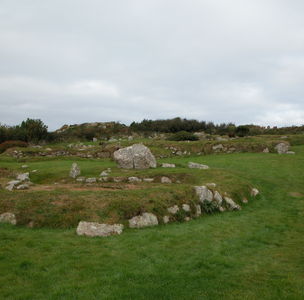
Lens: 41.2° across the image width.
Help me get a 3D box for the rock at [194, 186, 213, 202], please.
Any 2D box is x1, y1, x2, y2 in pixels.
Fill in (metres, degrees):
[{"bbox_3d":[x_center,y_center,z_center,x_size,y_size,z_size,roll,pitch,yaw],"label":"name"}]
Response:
[{"bbox_3d":[1.034,0.885,8.000,0.359,0.320,0.280,0,3,7],"label":"rock"}]

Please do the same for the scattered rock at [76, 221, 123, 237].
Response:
[{"bbox_3d":[-0.857,1.281,6.600,0.742,0.253,0.400,0,3,-4],"label":"scattered rock"}]

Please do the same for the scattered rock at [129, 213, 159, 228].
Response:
[{"bbox_3d":[-0.149,1.232,7.066,0.519,0.273,0.333,0,3,-1],"label":"scattered rock"}]

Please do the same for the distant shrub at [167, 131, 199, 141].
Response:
[{"bbox_3d":[2.645,-1.258,35.076,2.741,0.841,2.152,0,3,2],"label":"distant shrub"}]

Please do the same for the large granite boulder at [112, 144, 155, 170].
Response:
[{"bbox_3d":[-0.715,0.284,17.000,1.771,1.009,1.400,0,3,-2],"label":"large granite boulder"}]

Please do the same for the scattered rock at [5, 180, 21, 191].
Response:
[{"bbox_3d":[-3.435,0.874,9.959,0.377,0.209,0.317,0,3,-10],"label":"scattered rock"}]

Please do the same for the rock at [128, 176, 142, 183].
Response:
[{"bbox_3d":[-0.497,0.875,12.000,0.422,0.174,0.280,0,3,-2],"label":"rock"}]

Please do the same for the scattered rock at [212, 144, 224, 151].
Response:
[{"bbox_3d":[4.193,-0.158,25.500,0.742,0.371,0.500,0,3,9],"label":"scattered rock"}]

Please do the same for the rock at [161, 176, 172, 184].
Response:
[{"bbox_3d":[0.410,0.862,11.427,0.321,0.212,0.255,0,3,1],"label":"rock"}]

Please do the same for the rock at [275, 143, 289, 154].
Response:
[{"bbox_3d":[8.052,-0.077,25.000,0.878,0.697,0.700,1,3,18],"label":"rock"}]

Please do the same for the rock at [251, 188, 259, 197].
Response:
[{"bbox_3d":[2.445,1.015,9.600,0.186,0.198,0.170,1,3,14],"label":"rock"}]

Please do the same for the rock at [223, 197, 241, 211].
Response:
[{"bbox_3d":[1.607,1.072,8.100,0.344,0.275,0.260,1,3,11],"label":"rock"}]

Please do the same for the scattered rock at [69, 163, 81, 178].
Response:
[{"bbox_3d":[-2.467,0.667,13.000,0.362,0.488,0.300,-1,3,-11],"label":"scattered rock"}]

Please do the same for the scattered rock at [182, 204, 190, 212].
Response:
[{"bbox_3d":[0.648,1.090,7.600,0.147,0.147,0.130,0,3,5],"label":"scattered rock"}]

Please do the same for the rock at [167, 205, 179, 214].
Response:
[{"bbox_3d":[0.384,1.116,7.585,0.213,0.178,0.169,0,3,1],"label":"rock"}]

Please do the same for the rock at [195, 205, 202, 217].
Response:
[{"bbox_3d":[0.879,1.142,7.600,0.120,0.212,0.120,0,3,7],"label":"rock"}]

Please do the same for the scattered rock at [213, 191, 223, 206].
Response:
[{"bbox_3d":[1.426,1.056,8.801,0.204,0.336,0.202,0,3,5],"label":"scattered rock"}]

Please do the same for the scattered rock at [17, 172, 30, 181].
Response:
[{"bbox_3d":[-3.591,0.740,11.300,0.383,0.219,0.320,-1,3,-18],"label":"scattered rock"}]

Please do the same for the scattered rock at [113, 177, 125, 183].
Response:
[{"bbox_3d":[-0.963,0.848,11.622,0.326,0.159,0.243,0,3,-2],"label":"scattered rock"}]

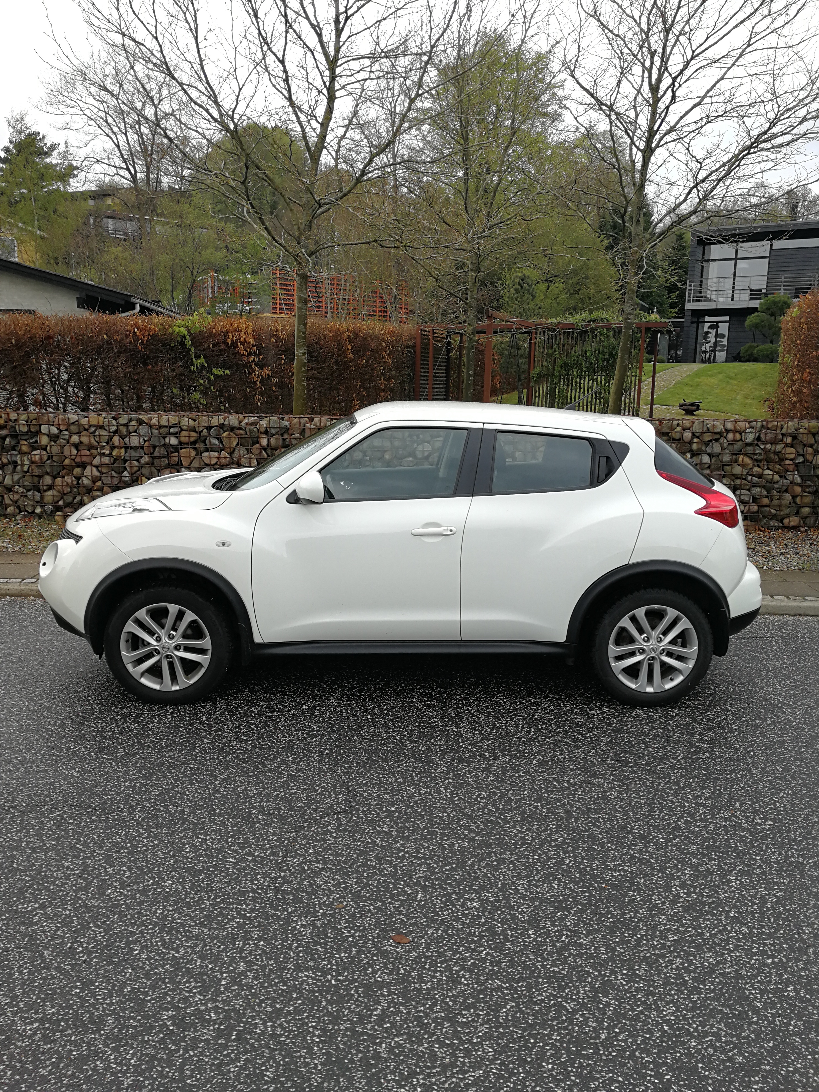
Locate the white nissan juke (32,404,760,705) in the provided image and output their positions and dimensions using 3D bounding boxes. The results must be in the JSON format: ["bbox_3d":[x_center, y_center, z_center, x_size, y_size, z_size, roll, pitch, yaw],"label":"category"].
[{"bbox_3d":[-0.032,-0.066,5.174,4.135,1.570,1.800,0,10,-1],"label":"white nissan juke"}]

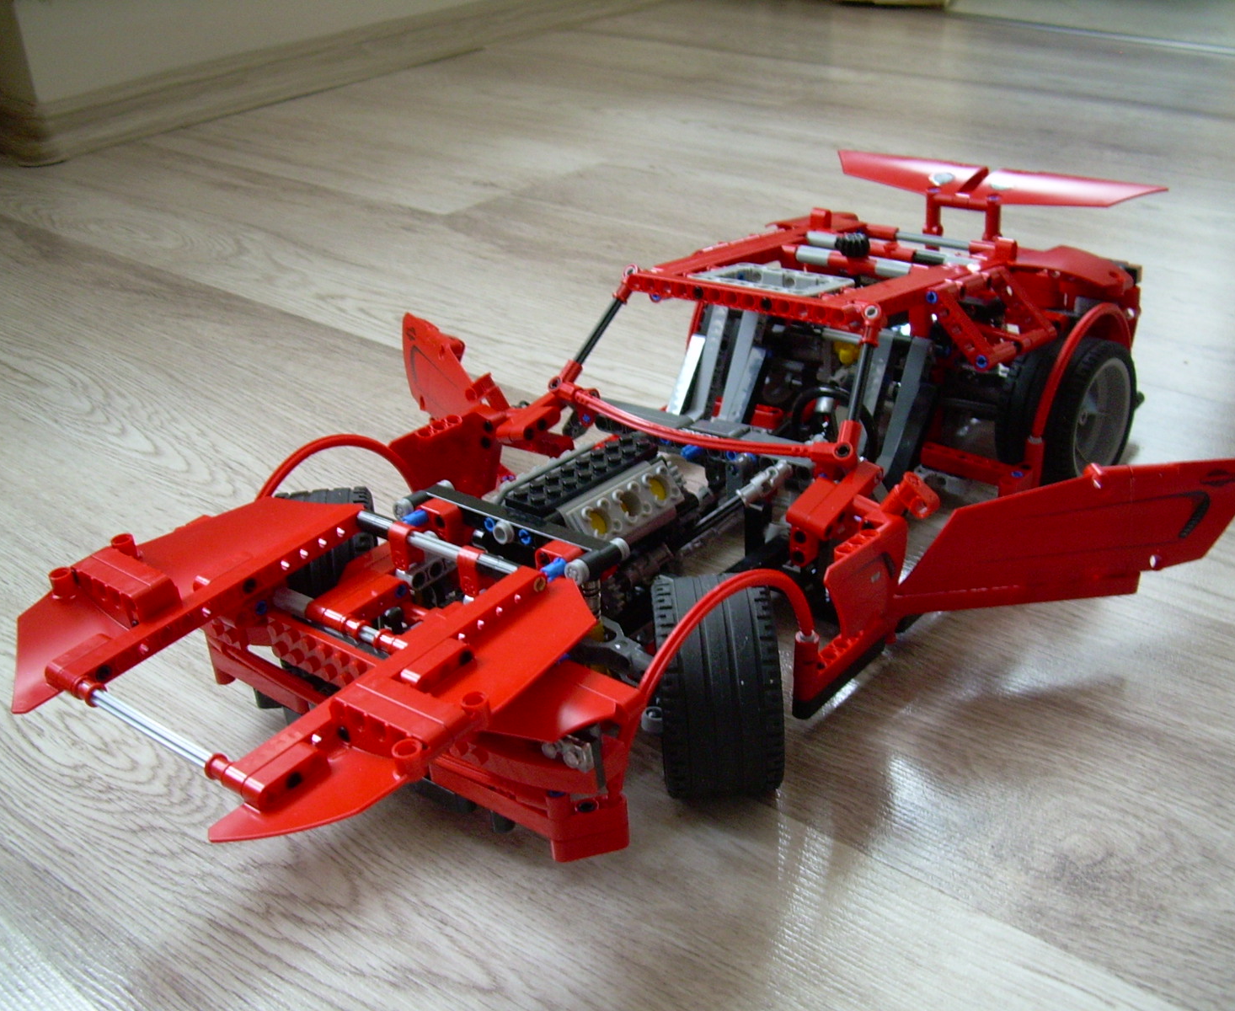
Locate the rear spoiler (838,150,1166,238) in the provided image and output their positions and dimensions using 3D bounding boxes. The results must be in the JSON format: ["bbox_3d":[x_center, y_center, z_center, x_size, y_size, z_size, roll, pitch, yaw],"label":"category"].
[{"bbox_3d":[0.169,-0.141,0.698,0.172,0.031,0.033,18,33,37],"label":"rear spoiler"}]

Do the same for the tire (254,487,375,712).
[{"bbox_3d":[-0.102,0.029,0.535,0.035,0.069,0.069,-8,26,-8],"label":"tire"}]

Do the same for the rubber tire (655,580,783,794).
[{"bbox_3d":[0.031,0.056,0.460,0.035,0.069,0.069,-4,26,0],"label":"rubber tire"}]

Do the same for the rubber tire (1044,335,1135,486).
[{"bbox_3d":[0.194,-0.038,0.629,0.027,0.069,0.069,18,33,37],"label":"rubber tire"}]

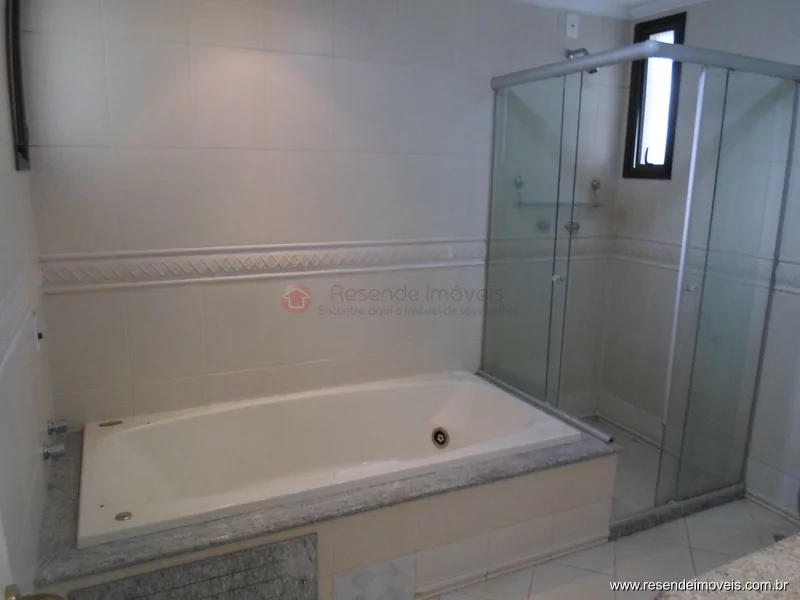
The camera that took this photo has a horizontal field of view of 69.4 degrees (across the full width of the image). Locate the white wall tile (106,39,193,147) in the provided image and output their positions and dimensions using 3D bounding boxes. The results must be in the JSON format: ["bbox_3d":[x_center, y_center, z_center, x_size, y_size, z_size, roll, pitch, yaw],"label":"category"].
[{"bbox_3d":[-0.965,-0.792,2.239,0.300,0.400,0.010,-5,13,-24],"label":"white wall tile"}]

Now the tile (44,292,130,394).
[{"bbox_3d":[-1.244,0.164,2.308,0.300,0.412,0.010,-5,12,-24],"label":"tile"}]

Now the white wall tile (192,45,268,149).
[{"bbox_3d":[-0.695,-0.818,2.358,0.300,0.400,0.010,-5,13,-24],"label":"white wall tile"}]

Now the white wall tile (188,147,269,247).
[{"bbox_3d":[-0.706,-0.429,2.445,0.305,0.411,0.010,-5,12,-24],"label":"white wall tile"}]

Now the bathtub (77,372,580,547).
[{"bbox_3d":[-0.280,0.699,2.354,1.790,0.380,0.906,-5,12,-24],"label":"bathtub"}]

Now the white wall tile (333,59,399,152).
[{"bbox_3d":[-0.156,-0.878,2.620,0.305,0.411,0.010,-5,12,-24],"label":"white wall tile"}]

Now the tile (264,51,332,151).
[{"bbox_3d":[-0.426,-0.843,2.477,0.300,0.400,0.010,-5,13,-24],"label":"tile"}]

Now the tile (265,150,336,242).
[{"bbox_3d":[-0.433,-0.454,2.570,0.305,0.411,0.010,-5,12,-24],"label":"tile"}]

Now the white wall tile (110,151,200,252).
[{"bbox_3d":[-0.976,-0.404,2.322,0.305,0.411,0.010,-5,12,-24],"label":"white wall tile"}]

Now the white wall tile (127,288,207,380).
[{"bbox_3d":[-0.981,0.146,2.439,0.300,0.400,0.010,-5,13,-24],"label":"white wall tile"}]

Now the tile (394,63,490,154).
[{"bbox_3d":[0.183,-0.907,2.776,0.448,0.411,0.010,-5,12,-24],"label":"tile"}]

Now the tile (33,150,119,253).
[{"bbox_3d":[-1.237,-0.379,2.204,0.300,0.400,0.010,-5,13,-24],"label":"tile"}]

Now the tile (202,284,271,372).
[{"bbox_3d":[-0.710,0.123,2.559,0.300,0.400,0.010,-5,13,-24],"label":"tile"}]

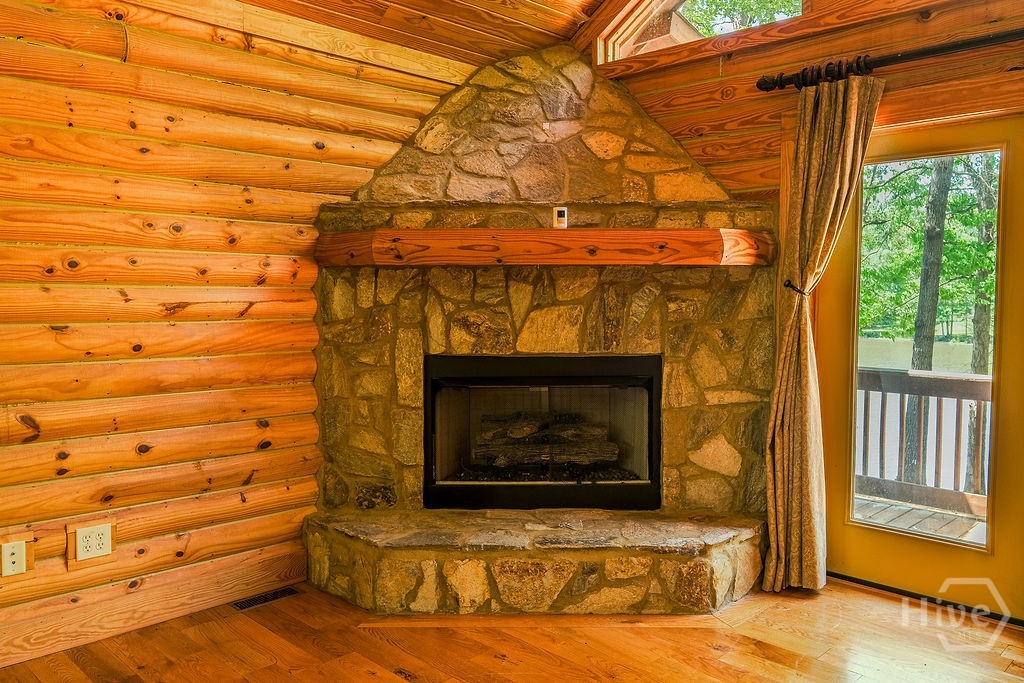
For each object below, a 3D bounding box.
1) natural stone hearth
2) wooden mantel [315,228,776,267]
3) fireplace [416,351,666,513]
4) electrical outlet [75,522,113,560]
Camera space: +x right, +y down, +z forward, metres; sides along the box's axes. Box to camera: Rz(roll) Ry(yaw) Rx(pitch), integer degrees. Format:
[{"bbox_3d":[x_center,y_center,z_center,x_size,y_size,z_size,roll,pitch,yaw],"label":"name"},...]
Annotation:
[{"bbox_3d":[0.117,0.966,3.434,2.140,0.300,0.530,0,3,0],"label":"natural stone hearth"},{"bbox_3d":[0.155,-0.418,3.449,2.110,0.162,0.230,0,3,0],"label":"wooden mantel"},{"bbox_3d":[0.144,0.422,3.834,1.115,0.727,0.420,0,3,0],"label":"fireplace"},{"bbox_3d":[-1.560,0.749,2.873,0.116,0.114,0.010,-2,4,-45],"label":"electrical outlet"}]

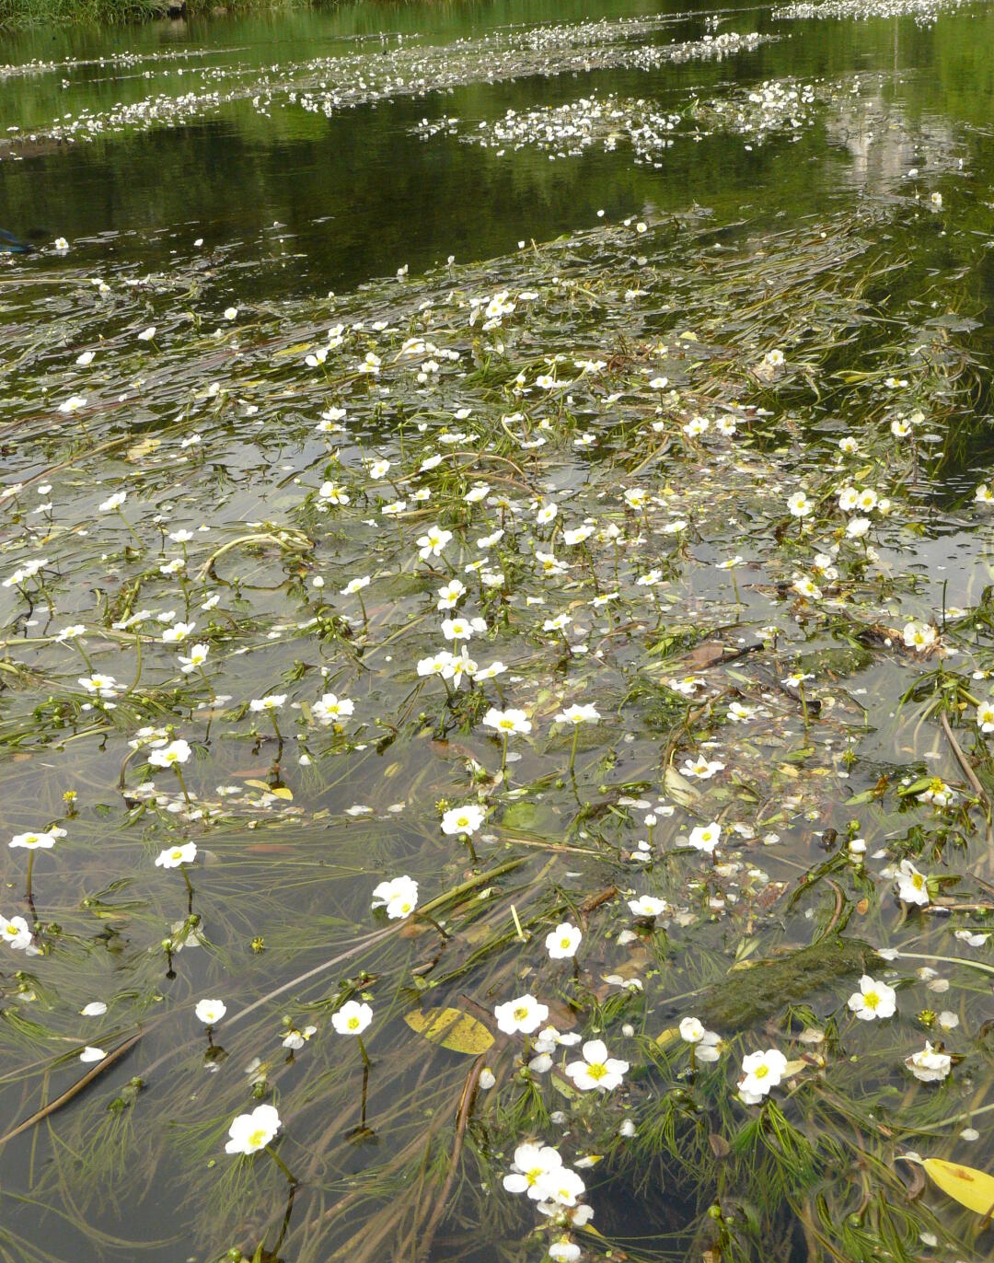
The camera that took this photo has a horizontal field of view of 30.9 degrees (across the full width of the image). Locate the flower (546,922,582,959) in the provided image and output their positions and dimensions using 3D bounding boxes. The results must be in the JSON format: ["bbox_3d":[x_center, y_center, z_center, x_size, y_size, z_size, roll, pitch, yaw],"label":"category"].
[{"bbox_3d":[0.038,0.177,1.033,0.021,0.007,0.021,-4,60,7],"label":"flower"}]

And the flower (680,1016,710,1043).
[{"bbox_3d":[0.096,0.194,0.877,0.013,0.010,0.013,0,22,6],"label":"flower"}]

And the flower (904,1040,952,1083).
[{"bbox_3d":[0.207,0.206,0.862,0.021,0.012,0.021,3,22,14],"label":"flower"}]

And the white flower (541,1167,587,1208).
[{"bbox_3d":[0.027,0.226,0.731,0.018,0.006,0.018,5,35,-3],"label":"white flower"}]

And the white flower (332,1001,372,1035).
[{"bbox_3d":[-0.071,0.193,0.895,0.021,0.006,0.021,-9,28,5],"label":"white flower"}]

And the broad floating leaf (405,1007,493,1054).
[{"bbox_3d":[-0.025,0.219,0.989,0.029,0.005,0.056,-18,27,-34],"label":"broad floating leaf"}]

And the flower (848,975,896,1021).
[{"bbox_3d":[0.203,0.198,0.971,0.027,0.009,0.027,-1,52,13],"label":"flower"}]

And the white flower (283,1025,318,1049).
[{"bbox_3d":[-0.094,0.194,0.861,0.017,0.010,0.013,-7,20,-8],"label":"white flower"}]

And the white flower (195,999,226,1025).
[{"bbox_3d":[-0.146,0.195,0.918,0.016,0.007,0.016,-7,22,-10],"label":"white flower"}]

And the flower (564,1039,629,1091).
[{"bbox_3d":[0.045,0.196,0.815,0.028,0.009,0.028,0,36,3],"label":"flower"}]

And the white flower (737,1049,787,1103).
[{"bbox_3d":[0.135,0.224,0.912,0.027,0.009,0.027,-11,51,13],"label":"white flower"}]

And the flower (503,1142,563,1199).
[{"bbox_3d":[0.018,0.253,0.845,0.030,0.010,0.030,-6,55,8],"label":"flower"}]

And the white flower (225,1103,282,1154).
[{"bbox_3d":[-0.109,0.226,0.812,0.029,0.006,0.029,-35,23,-15],"label":"white flower"}]

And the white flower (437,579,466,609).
[{"bbox_3d":[-0.036,-0.029,1.417,0.023,0.007,0.023,-11,52,15],"label":"white flower"}]

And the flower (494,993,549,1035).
[{"bbox_3d":[0.013,0.192,0.896,0.027,0.007,0.027,-8,23,-1],"label":"flower"}]

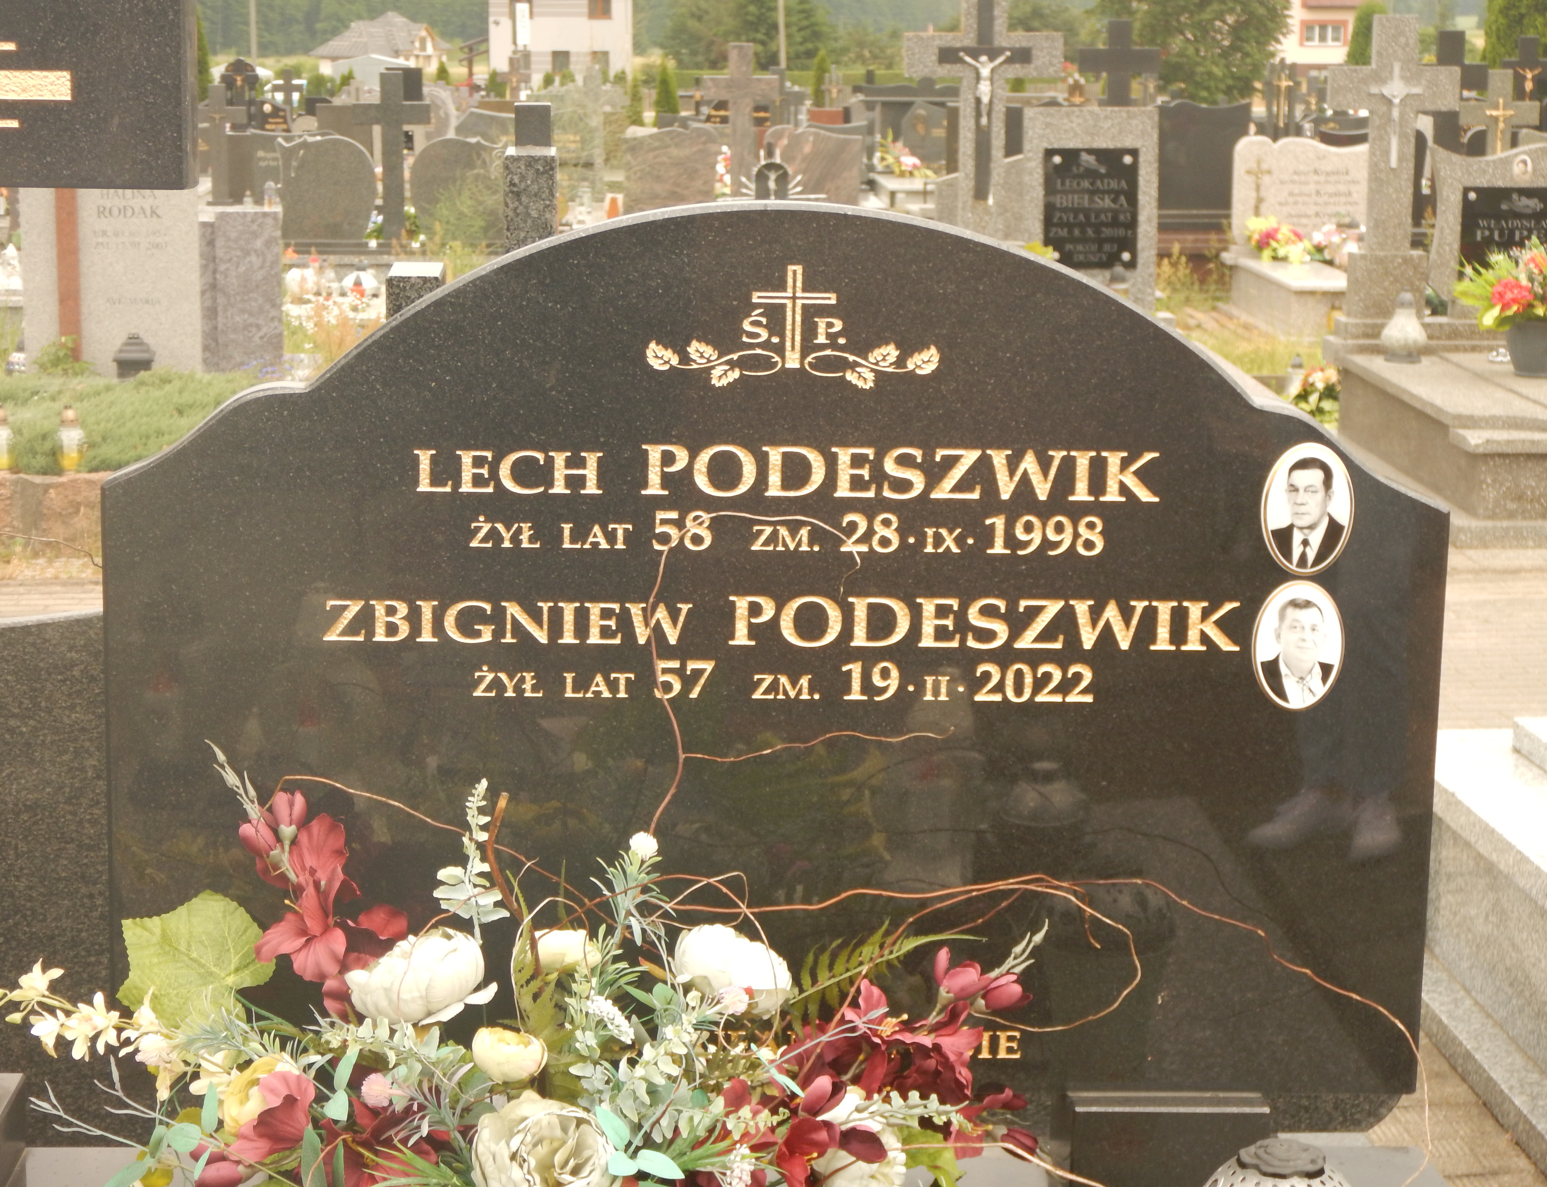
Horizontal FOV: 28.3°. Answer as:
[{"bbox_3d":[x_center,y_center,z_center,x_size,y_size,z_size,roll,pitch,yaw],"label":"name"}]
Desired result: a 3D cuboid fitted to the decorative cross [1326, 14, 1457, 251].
[{"bbox_3d":[2.235,-1.659,11.050,0.465,0.860,0.100,0,10,-2],"label":"decorative cross"}]

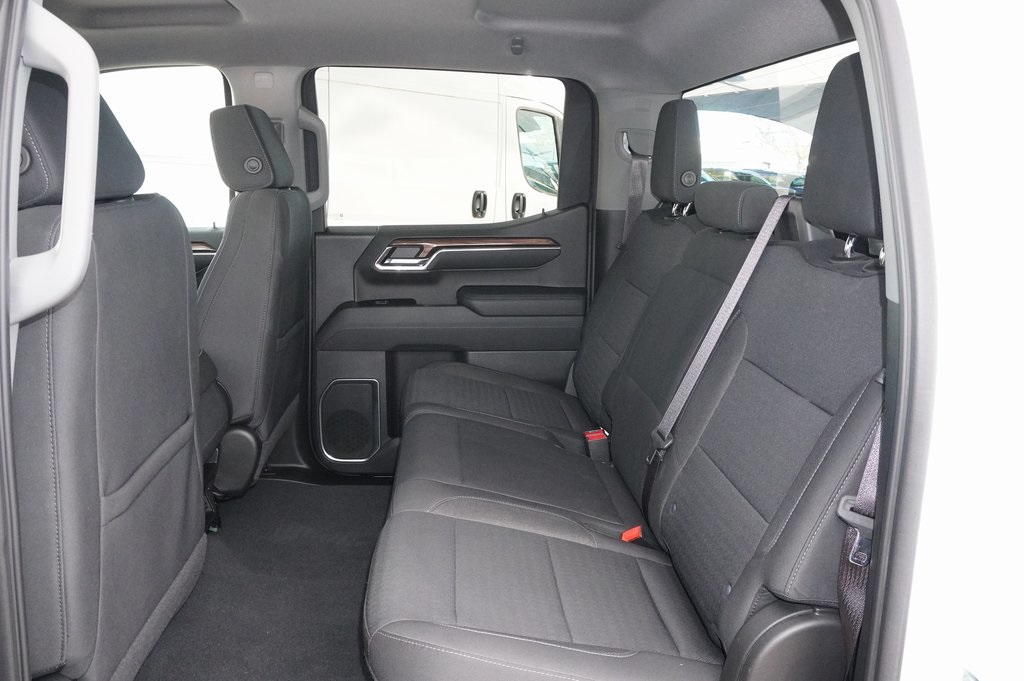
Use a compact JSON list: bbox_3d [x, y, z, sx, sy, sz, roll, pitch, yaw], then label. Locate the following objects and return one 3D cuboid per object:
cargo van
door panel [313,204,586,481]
[{"bbox_3d":[-1.409,-1.057,5.632,5.600,2.530,2.080,-10,17,-41],"label":"cargo van"},{"bbox_3d":[-0.178,0.016,2.327,0.810,0.820,0.130,1,13,-5],"label":"door panel"}]

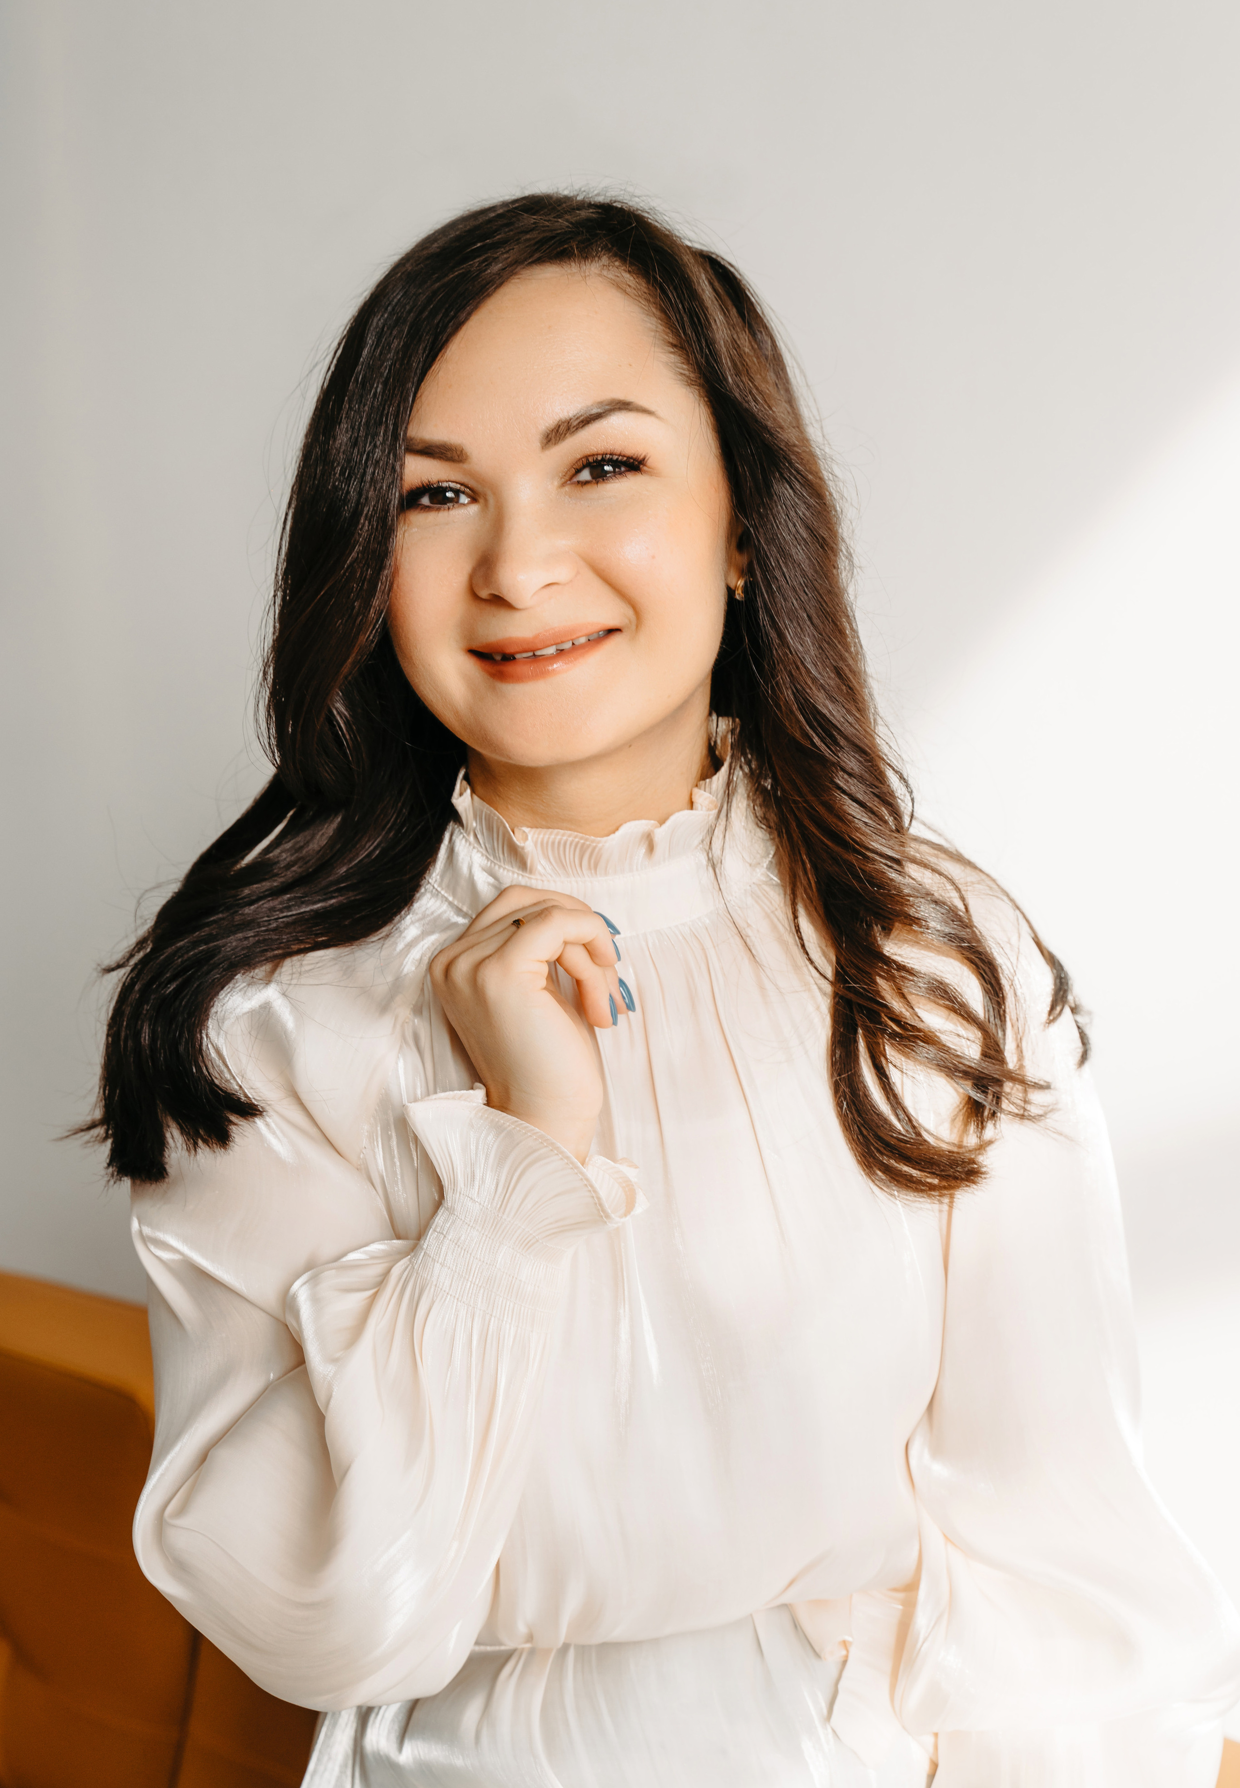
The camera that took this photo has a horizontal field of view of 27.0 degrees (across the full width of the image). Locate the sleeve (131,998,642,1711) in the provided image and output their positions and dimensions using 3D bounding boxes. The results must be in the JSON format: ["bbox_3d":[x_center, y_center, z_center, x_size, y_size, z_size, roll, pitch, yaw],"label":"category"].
[{"bbox_3d":[-0.091,0.180,1.015,0.200,0.280,0.190,0,2,0],"label":"sleeve"}]

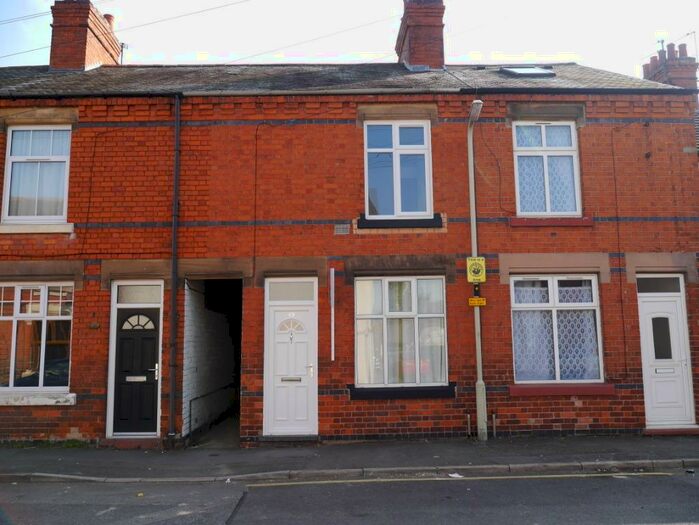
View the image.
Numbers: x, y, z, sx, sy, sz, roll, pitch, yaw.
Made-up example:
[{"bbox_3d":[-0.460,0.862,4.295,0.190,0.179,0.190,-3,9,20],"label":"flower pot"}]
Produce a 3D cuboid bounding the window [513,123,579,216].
[{"bbox_3d":[3.278,-1.553,9.441,1.108,1.652,0.080,-1,-7,-1],"label":"window"}]

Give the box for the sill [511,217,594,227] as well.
[{"bbox_3d":[3.281,-0.643,9.249,1.330,0.153,0.170,-1,-7,-1],"label":"sill"}]

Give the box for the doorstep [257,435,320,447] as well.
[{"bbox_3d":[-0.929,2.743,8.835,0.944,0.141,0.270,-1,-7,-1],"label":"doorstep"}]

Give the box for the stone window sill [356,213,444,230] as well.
[{"bbox_3d":[0.811,-0.659,9.217,1.363,0.237,0.170,-1,-7,-1],"label":"stone window sill"}]

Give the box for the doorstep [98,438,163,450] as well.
[{"bbox_3d":[-3.358,2.781,8.786,0.950,0.167,0.270,-1,-7,-1],"label":"doorstep"}]

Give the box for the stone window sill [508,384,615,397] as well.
[{"bbox_3d":[3.321,1.996,8.920,1.649,0.192,0.180,-1,-7,-1],"label":"stone window sill"}]

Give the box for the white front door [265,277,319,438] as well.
[{"bbox_3d":[-0.930,1.476,9.021,0.865,2.460,0.080,-1,-7,-1],"label":"white front door"}]

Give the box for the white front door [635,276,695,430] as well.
[{"bbox_3d":[5.070,1.409,9.147,0.834,2.449,0.080,-1,-7,-1],"label":"white front door"}]

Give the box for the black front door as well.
[{"bbox_3d":[-3.355,1.694,8.960,0.685,1.950,0.060,-1,-7,-1],"label":"black front door"}]

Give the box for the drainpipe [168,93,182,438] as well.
[{"bbox_3d":[-2.765,-0.046,8.969,0.080,5.416,0.080,-1,-7,-1],"label":"drainpipe"}]

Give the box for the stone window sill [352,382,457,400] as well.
[{"bbox_3d":[0.816,2.011,8.878,1.677,0.243,0.170,-1,-7,-1],"label":"stone window sill"}]

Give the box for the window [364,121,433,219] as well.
[{"bbox_3d":[0.807,-1.534,9.394,1.127,1.678,0.080,-1,-7,-1],"label":"window"}]

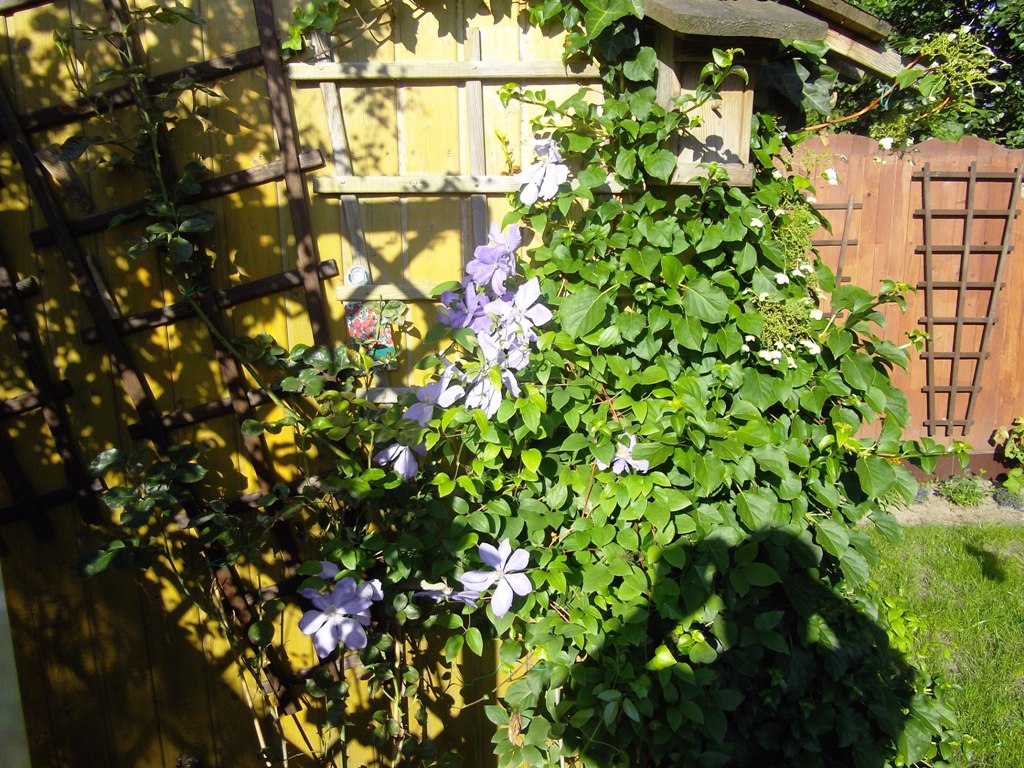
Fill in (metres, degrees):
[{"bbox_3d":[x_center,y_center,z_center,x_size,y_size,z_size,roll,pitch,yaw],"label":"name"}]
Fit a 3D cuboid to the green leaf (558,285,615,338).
[{"bbox_3d":[0.129,-0.123,1.380,0.097,0.092,0.022,2,-7,10],"label":"green leaf"}]

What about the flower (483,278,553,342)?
[{"bbox_3d":[0.011,-0.124,1.330,0.113,0.110,0.045,1,-8,6],"label":"flower"}]

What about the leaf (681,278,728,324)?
[{"bbox_3d":[0.330,-0.144,1.360,0.078,0.081,0.022,3,-7,13],"label":"leaf"}]

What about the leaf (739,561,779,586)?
[{"bbox_3d":[0.442,0.339,1.420,0.071,0.020,0.054,4,59,18],"label":"leaf"}]

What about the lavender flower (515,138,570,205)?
[{"bbox_3d":[0.052,-0.354,1.330,0.094,0.112,0.055,2,-19,9],"label":"lavender flower"}]

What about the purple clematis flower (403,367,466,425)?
[{"bbox_3d":[-0.132,0.020,1.360,0.114,0.104,0.055,5,-12,20],"label":"purple clematis flower"}]

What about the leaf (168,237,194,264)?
[{"bbox_3d":[-0.534,-0.216,1.290,0.042,0.045,0.015,-2,-5,-6],"label":"leaf"}]

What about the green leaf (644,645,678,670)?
[{"bbox_3d":[0.266,0.486,1.420,0.060,0.051,0.022,3,-27,11],"label":"green leaf"}]

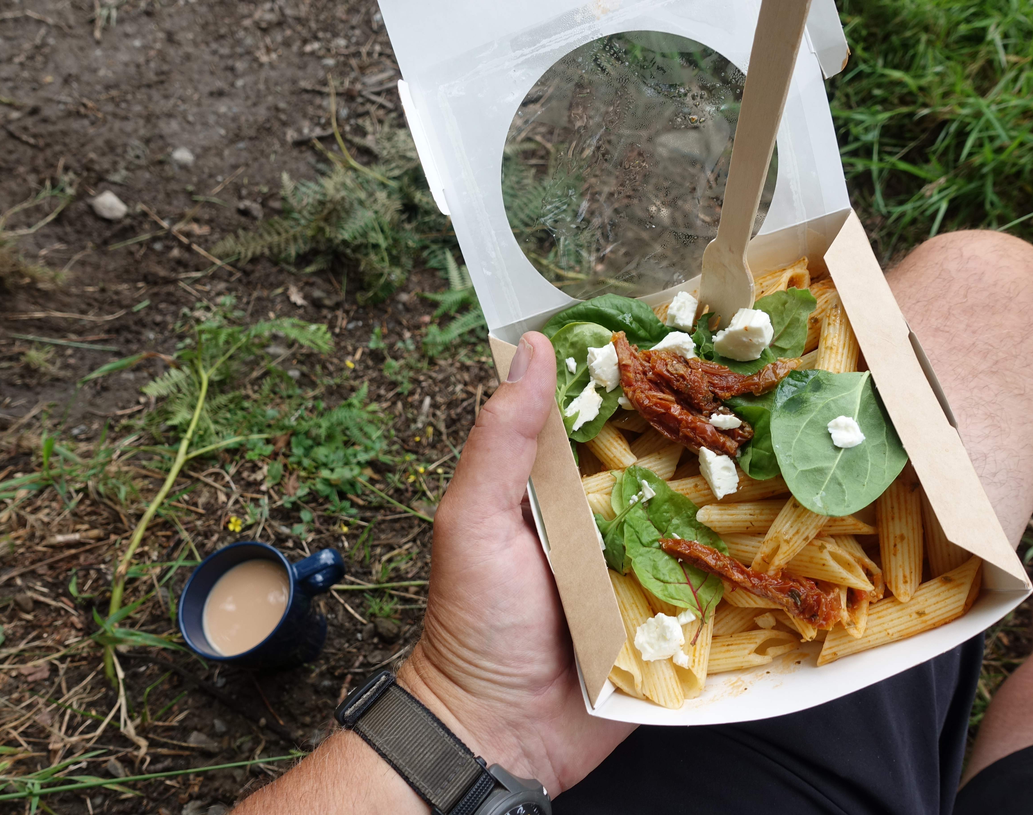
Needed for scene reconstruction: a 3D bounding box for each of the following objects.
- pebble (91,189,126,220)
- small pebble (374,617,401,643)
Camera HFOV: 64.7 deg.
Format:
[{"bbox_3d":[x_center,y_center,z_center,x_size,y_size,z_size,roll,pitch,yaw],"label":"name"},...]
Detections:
[{"bbox_3d":[-0.474,-0.236,0.950,0.041,0.021,0.034,20,65,23],"label":"pebble"},{"bbox_3d":[-0.097,0.169,0.620,0.022,0.013,0.017,27,68,26],"label":"small pebble"}]

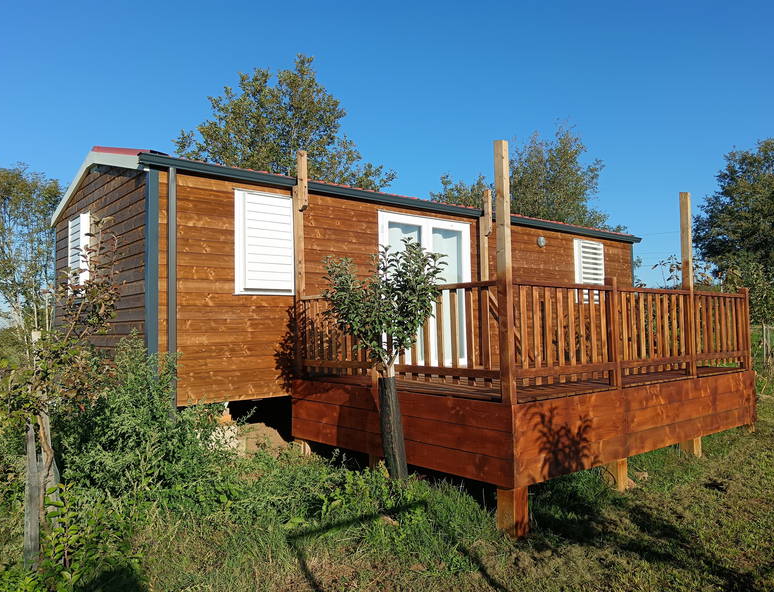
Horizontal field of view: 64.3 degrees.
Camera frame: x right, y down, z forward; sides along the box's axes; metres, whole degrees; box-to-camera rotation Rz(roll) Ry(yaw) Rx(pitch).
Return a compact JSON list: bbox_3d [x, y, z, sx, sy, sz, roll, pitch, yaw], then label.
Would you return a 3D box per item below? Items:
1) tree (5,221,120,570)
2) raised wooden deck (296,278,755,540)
[{"bbox_3d":[-1.956,0.600,3.713,0.699,2.110,0.705,1,-4,-28],"label":"tree"},{"bbox_3d":[1.669,0.892,7.048,4.490,1.838,3.026,2,-4,-40],"label":"raised wooden deck"}]

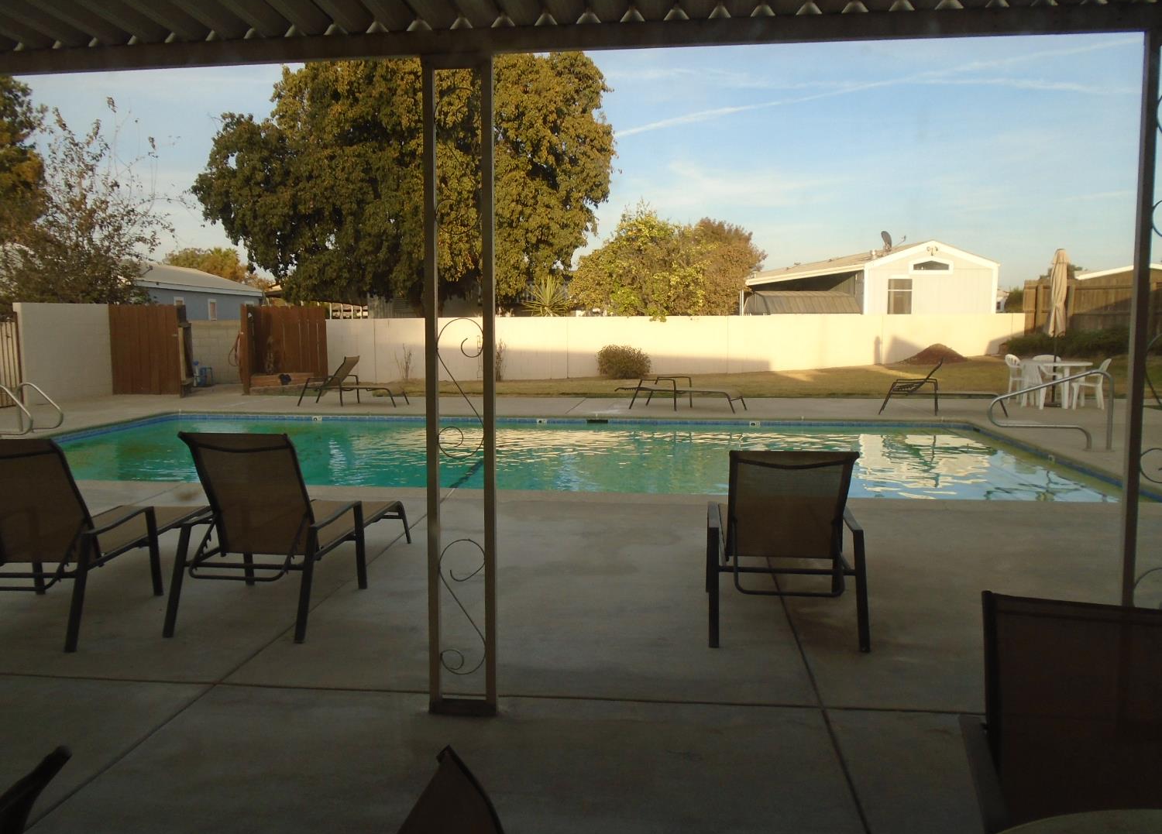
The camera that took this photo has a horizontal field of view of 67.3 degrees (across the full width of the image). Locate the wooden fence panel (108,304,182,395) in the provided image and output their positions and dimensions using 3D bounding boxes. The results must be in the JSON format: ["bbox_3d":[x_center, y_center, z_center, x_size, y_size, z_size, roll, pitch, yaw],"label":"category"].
[{"bbox_3d":[-8.008,-1.222,15.979,1.393,1.652,0.080,1,7,6],"label":"wooden fence panel"}]

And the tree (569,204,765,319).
[{"bbox_3d":[2.261,-3.427,23.265,5.100,4.500,4.400,0,6,5],"label":"tree"}]

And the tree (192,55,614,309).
[{"bbox_3d":[-5.377,-6.422,26.454,12.400,9.800,10.500,-1,6,-11],"label":"tree"}]

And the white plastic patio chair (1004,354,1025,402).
[{"bbox_3d":[7.448,-0.659,14.669,0.560,0.850,0.560,5,8,39],"label":"white plastic patio chair"}]

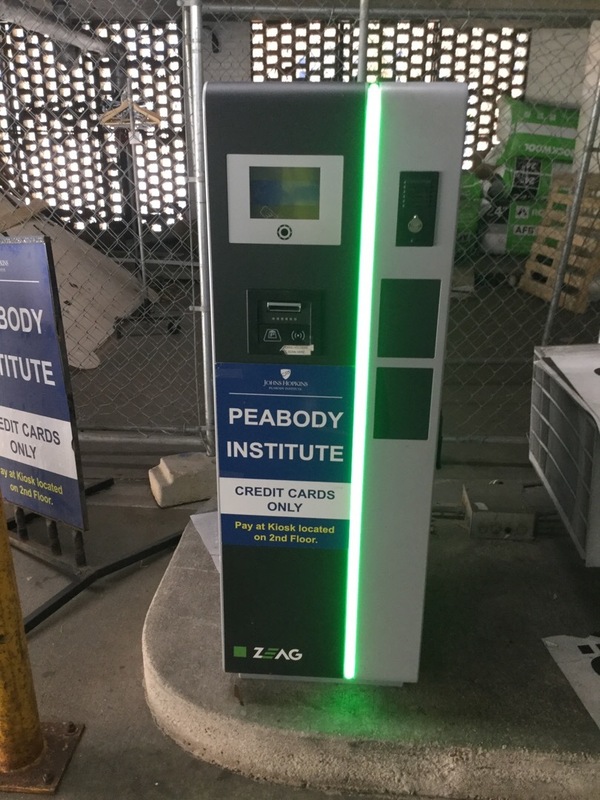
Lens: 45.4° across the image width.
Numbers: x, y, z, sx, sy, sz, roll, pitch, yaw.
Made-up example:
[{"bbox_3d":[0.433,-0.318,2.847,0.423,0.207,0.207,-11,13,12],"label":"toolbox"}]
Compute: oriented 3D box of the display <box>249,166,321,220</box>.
[{"bbox_3d":[-0.028,-0.397,1.379,0.135,0.097,0.020,2,21,3],"label":"display"}]

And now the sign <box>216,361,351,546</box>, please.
[{"bbox_3d":[-0.032,0.135,1.577,0.293,0.445,0.010,2,21,3],"label":"sign"}]

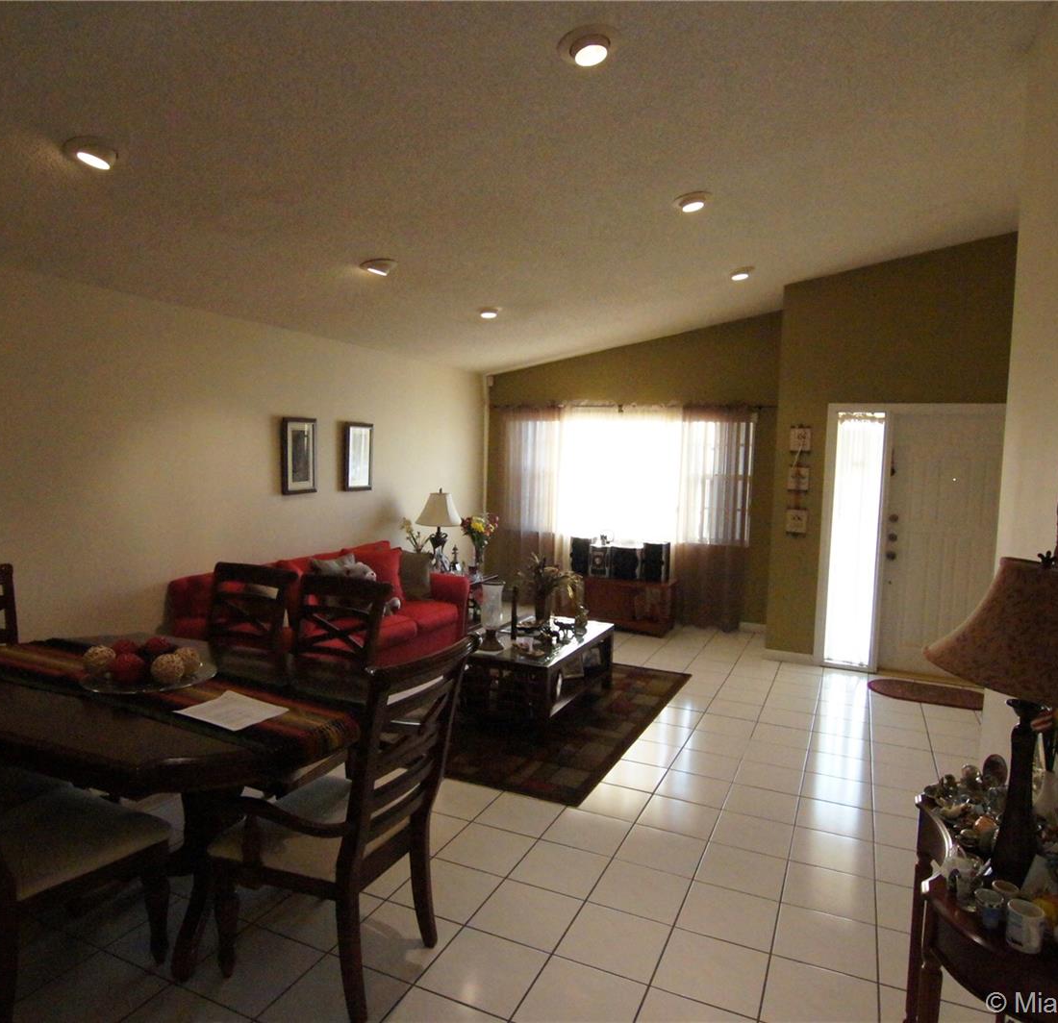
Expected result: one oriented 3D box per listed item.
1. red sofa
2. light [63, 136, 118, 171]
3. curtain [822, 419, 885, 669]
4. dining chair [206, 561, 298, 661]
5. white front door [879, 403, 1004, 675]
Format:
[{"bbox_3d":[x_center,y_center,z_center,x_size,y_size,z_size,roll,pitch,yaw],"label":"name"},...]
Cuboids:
[{"bbox_3d":[-1.269,0.757,4.693,0.910,0.850,2.150,4,5,24],"label":"red sofa"},{"bbox_3d":[-1.688,-1.385,2.632,0.190,0.050,0.190,-5,0,26],"label":"light"},{"bbox_3d":[2.513,0.225,5.273,0.340,1.990,0.050,3,4,26],"label":"curtain"},{"bbox_3d":[-1.412,0.807,3.034,0.490,1.030,0.560,3,4,26],"label":"dining chair"},{"bbox_3d":[3.202,0.256,5.144,0.910,2.040,0.060,4,5,24],"label":"white front door"}]

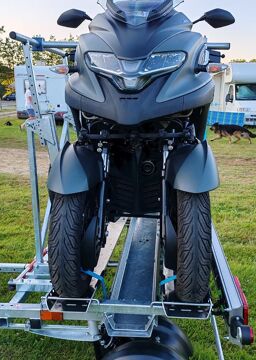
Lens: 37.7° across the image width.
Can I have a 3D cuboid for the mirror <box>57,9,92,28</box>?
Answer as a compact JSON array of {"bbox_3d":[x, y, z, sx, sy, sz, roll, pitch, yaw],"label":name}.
[{"bbox_3d":[-0.257,-0.776,1.800,0.170,0.092,0.075,0,13,0],"label":"mirror"}]

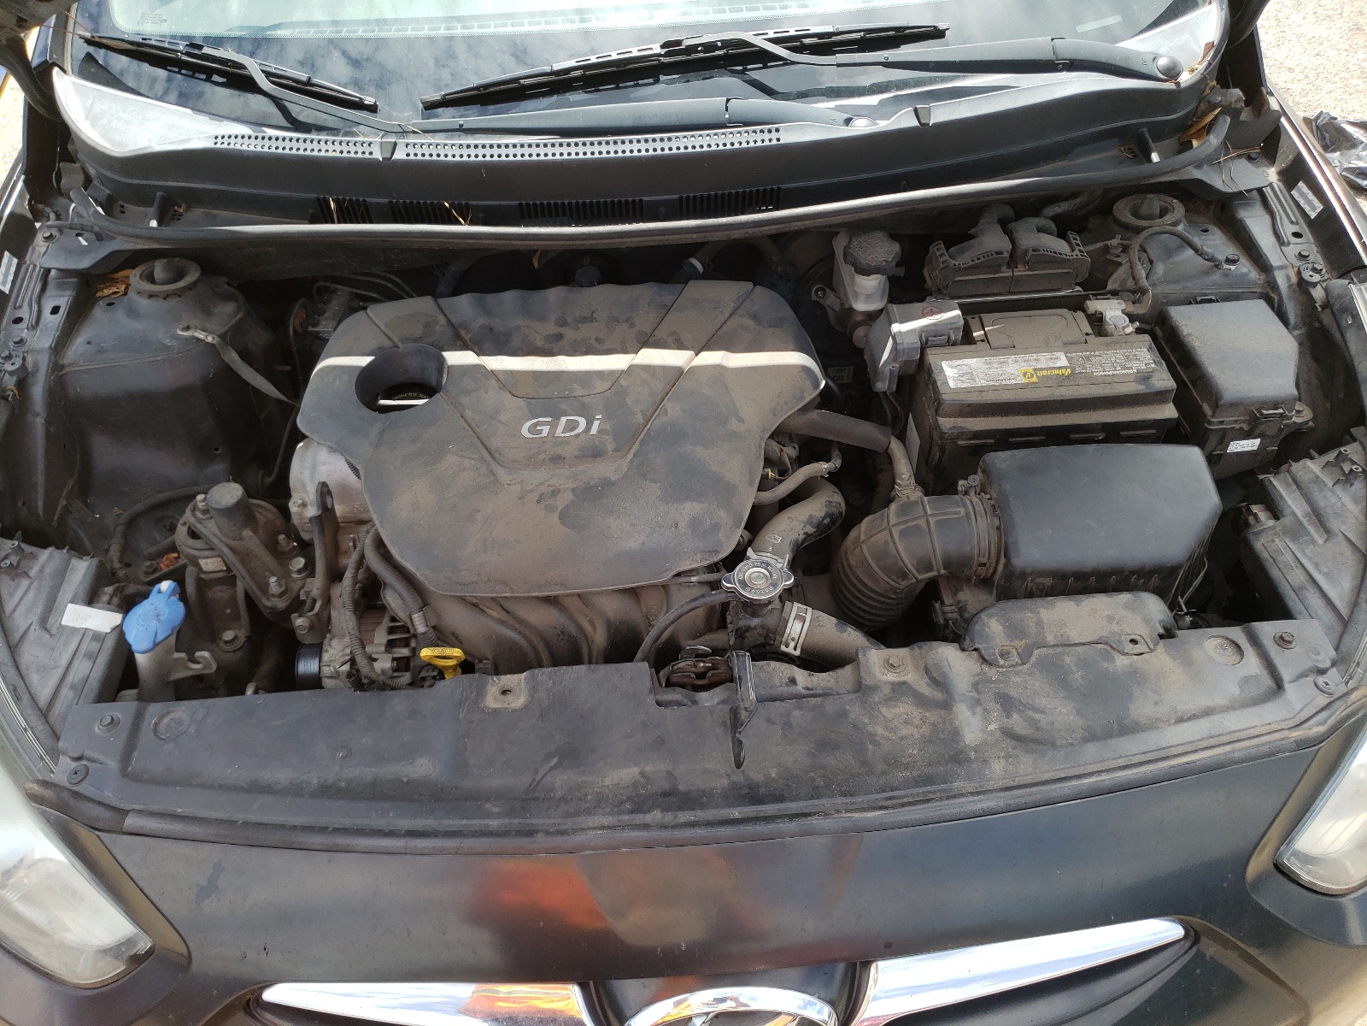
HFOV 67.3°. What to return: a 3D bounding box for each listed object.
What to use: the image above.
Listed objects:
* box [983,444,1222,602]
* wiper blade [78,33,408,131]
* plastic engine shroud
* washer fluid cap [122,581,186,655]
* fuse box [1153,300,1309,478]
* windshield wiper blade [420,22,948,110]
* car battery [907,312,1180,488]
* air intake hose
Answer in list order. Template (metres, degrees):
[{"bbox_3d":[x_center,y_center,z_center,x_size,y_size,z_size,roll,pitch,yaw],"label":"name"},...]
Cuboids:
[{"bbox_3d":[0.397,0.045,1.000,0.215,0.140,0.165,-4,46,-1],"label":"box"},{"bbox_3d":[-0.545,-0.532,1.267,0.429,0.050,0.060,15,77,5],"label":"wiper blade"},{"bbox_3d":[-0.126,-0.075,1.051,0.515,0.085,0.375,-4,53,-1],"label":"plastic engine shroud"},{"bbox_3d":[-0.498,0.102,0.970,0.052,0.032,0.060,6,47,9],"label":"washer fluid cap"},{"bbox_3d":[0.599,-0.128,1.132,0.125,0.120,0.195,-1,46,2],"label":"fuse box"},{"bbox_3d":[0.005,-0.557,1.285,0.667,0.040,0.030,-9,76,-2],"label":"windshield wiper blade"},{"bbox_3d":[0.379,-0.107,1.149,0.242,0.190,0.175,-5,46,-2],"label":"car battery"},{"bbox_3d":[0.214,0.055,1.012,0.160,0.125,0.110,-4,46,-1],"label":"air intake hose"}]

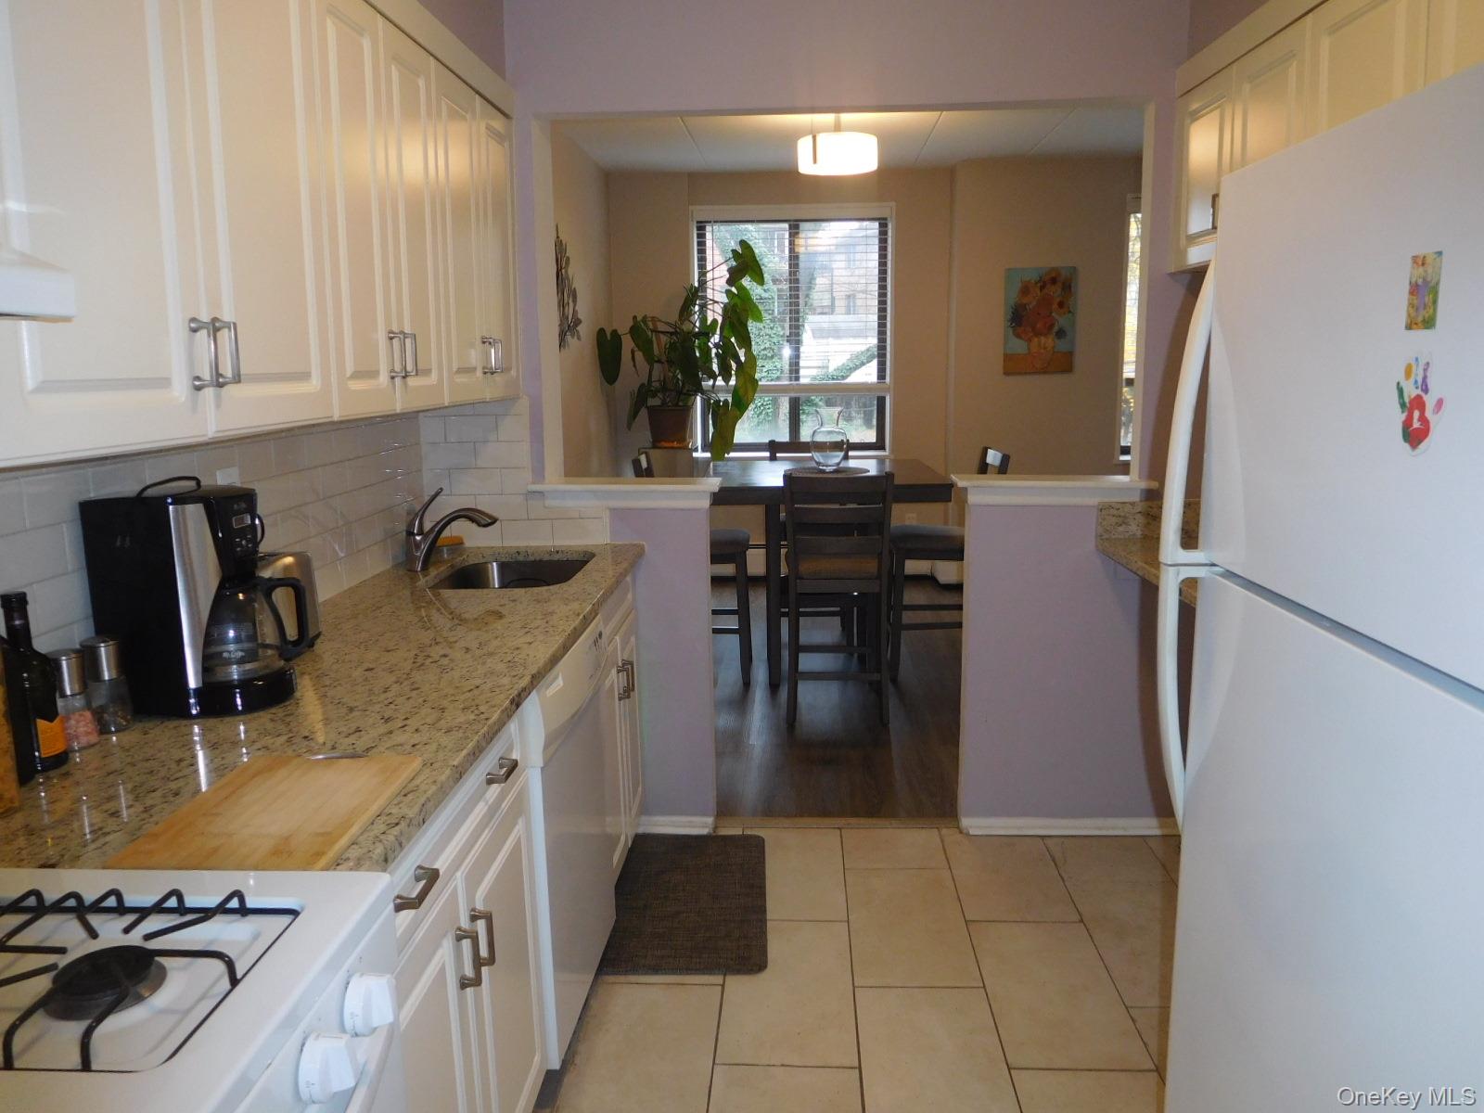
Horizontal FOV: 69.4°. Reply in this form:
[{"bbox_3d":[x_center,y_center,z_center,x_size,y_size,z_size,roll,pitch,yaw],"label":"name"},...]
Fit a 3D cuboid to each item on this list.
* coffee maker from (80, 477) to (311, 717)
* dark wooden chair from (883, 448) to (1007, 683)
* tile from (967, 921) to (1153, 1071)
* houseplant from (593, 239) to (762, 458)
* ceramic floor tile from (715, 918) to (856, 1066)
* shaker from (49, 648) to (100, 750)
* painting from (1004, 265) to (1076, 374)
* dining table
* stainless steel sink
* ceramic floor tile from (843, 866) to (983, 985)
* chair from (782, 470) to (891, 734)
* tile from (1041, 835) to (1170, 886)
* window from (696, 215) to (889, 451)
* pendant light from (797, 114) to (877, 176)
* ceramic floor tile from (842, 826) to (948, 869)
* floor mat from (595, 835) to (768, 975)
[{"bbox_3d":[-0.844,0.063,1.739,0.305,0.345,0.210,1,10,10],"label":"coffee maker"},{"bbox_3d":[0.938,0.027,5.021,0.530,1.030,0.440,0,10,3],"label":"dark wooden chair"},{"bbox_3d":[0.721,1.011,2.509,0.303,0.010,0.602,0,10,3],"label":"tile"},{"bbox_3d":[-0.374,-1.279,6.662,1.040,1.330,0.900,0,10,2],"label":"houseplant"},{"bbox_3d":[0.113,1.023,2.545,0.304,0.010,0.600,0,10,3],"label":"ceramic floor tile"},{"bbox_3d":[-0.957,0.203,1.544,0.056,0.140,0.056,0,10,3],"label":"shaker"},{"bbox_3d":[1.764,-1.400,6.344,0.405,0.615,0.030,0,10,3],"label":"painting"},{"bbox_3d":[0.363,0.067,5.101,1.090,0.940,1.120,0,10,3],"label":"dining table"},{"bbox_3d":[-0.627,0.161,2.937,0.420,0.200,0.565,0,10,2],"label":"stainless steel sink"},{"bbox_3d":[0.437,0.969,2.827,0.304,0.010,0.606,0,10,3],"label":"ceramic floor tile"},{"bbox_3d":[0.397,0.142,4.532,0.450,1.037,0.530,0,10,2],"label":"chair"},{"bbox_3d":[1.066,0.891,3.144,0.303,0.010,0.300,0,10,3],"label":"tile"},{"bbox_3d":[0.322,-1.413,6.769,1.220,1.470,0.100,0,10,3],"label":"window"},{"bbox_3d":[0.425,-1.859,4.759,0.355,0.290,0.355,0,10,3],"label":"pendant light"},{"bbox_3d":[0.463,0.893,3.265,0.304,0.010,0.279,0,10,3],"label":"ceramic floor tile"},{"bbox_3d":[-0.171,0.940,2.975,0.480,0.014,0.780,-1,10,2],"label":"floor mat"}]

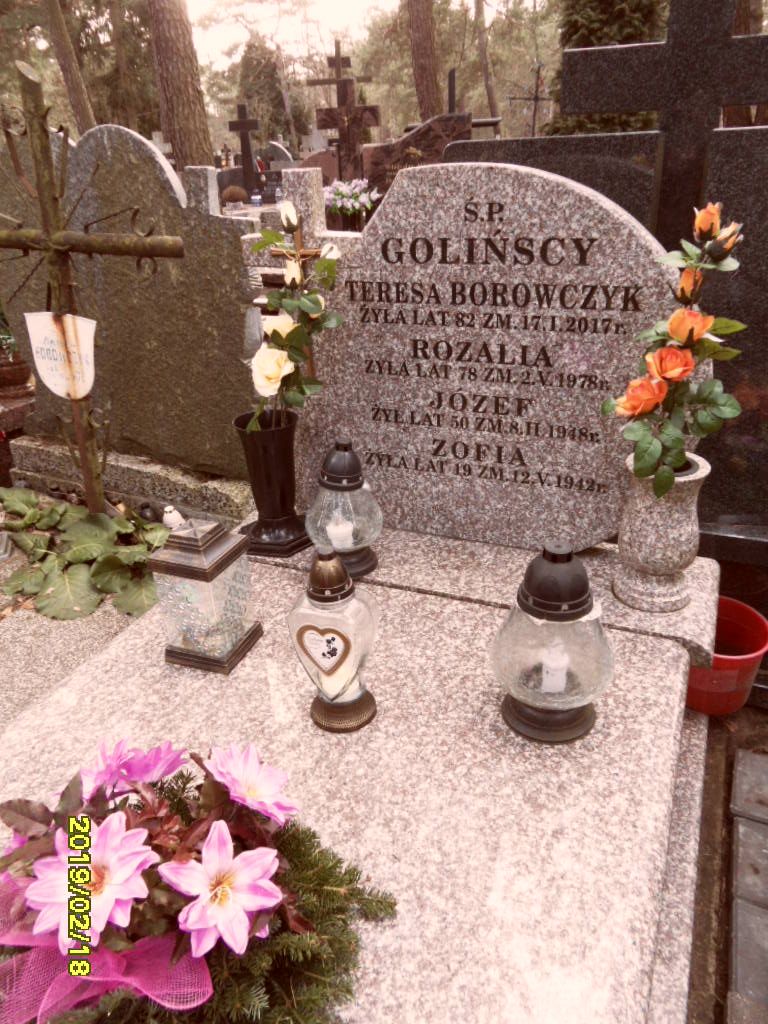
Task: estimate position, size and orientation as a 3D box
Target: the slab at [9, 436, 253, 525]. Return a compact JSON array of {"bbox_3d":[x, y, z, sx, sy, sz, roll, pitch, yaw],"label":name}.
[{"bbox_3d":[-0.633,-0.130,1.878,0.830,0.090,0.220,10,29,26],"label":"slab"}]

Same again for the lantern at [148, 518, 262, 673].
[{"bbox_3d":[-0.299,0.124,1.183,0.120,0.250,0.120,7,27,19],"label":"lantern"}]

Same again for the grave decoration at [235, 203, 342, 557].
[{"bbox_3d":[-0.193,-0.239,1.422,0.260,0.670,0.190,9,28,23],"label":"grave decoration"}]

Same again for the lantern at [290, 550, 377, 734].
[{"bbox_3d":[-0.068,0.180,1.023,0.120,0.270,0.105,9,28,23],"label":"lantern"}]

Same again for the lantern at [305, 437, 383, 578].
[{"bbox_3d":[-0.084,-0.016,1.411,0.155,0.260,0.155,-3,26,1],"label":"lantern"}]

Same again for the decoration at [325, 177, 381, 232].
[{"bbox_3d":[-0.224,-2.081,4.900,0.420,0.450,0.340,9,28,23],"label":"decoration"}]

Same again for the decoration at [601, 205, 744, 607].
[{"bbox_3d":[0.474,-0.148,1.168,0.230,0.650,0.190,9,28,23],"label":"decoration"}]

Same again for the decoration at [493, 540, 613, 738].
[{"bbox_3d":[0.238,0.172,0.997,0.173,0.270,0.173,9,28,23],"label":"decoration"}]

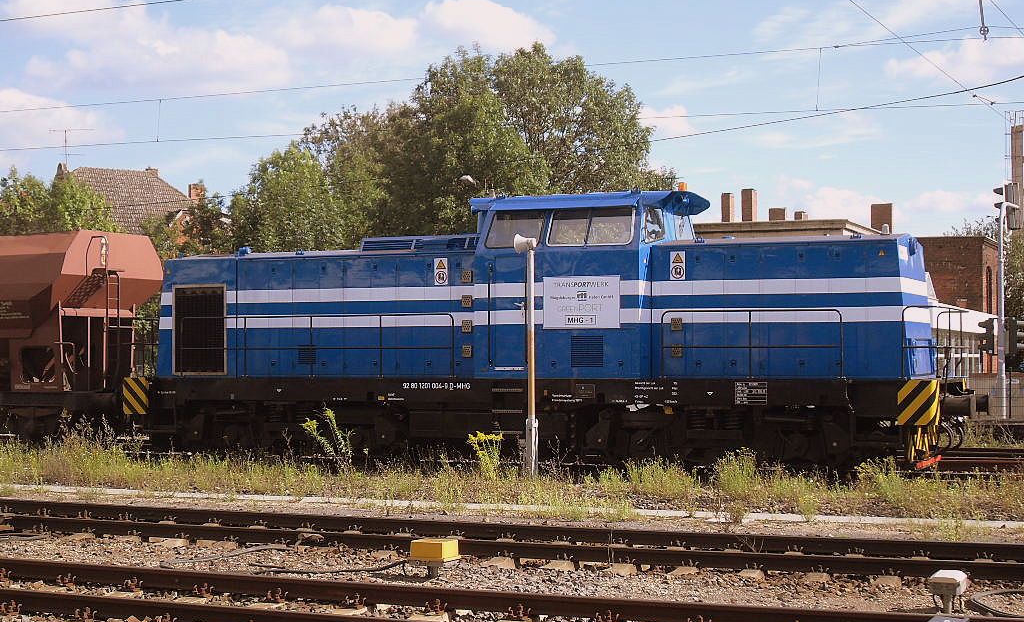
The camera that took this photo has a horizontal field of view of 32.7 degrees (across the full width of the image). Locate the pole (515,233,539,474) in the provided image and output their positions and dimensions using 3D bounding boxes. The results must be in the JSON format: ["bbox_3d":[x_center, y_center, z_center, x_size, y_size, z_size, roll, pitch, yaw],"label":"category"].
[{"bbox_3d":[0.189,0.615,23.600,0.330,3.325,0.260,-1,-2,23],"label":"pole"}]

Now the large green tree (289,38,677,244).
[{"bbox_3d":[-0.920,-3.117,63.000,13.400,13.071,11.000,0,-2,0],"label":"large green tree"}]

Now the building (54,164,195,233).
[{"bbox_3d":[-20.692,-1.742,98.000,10.500,12.514,8.800,1,-2,-38],"label":"building"}]

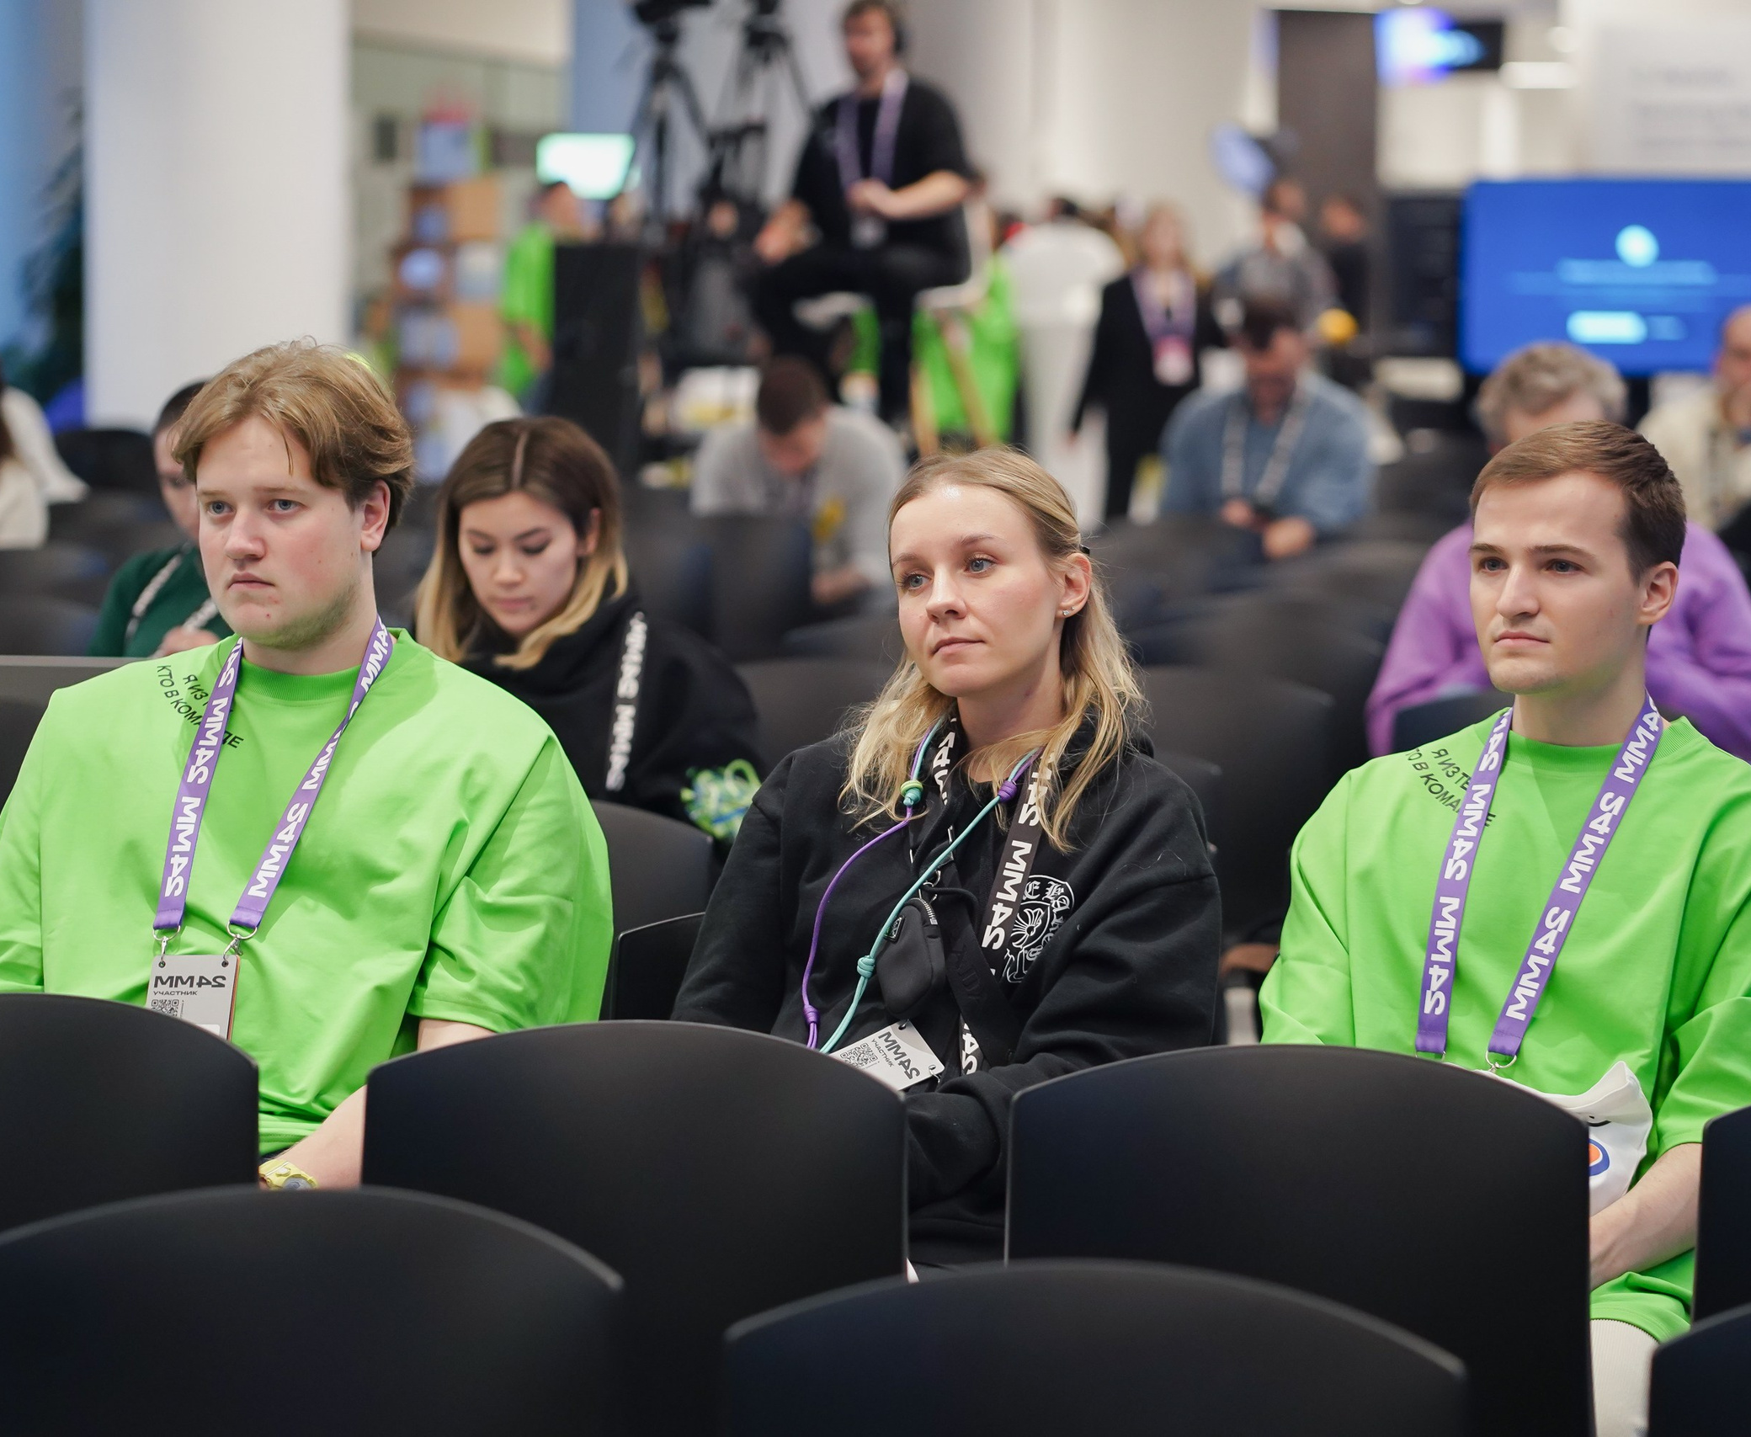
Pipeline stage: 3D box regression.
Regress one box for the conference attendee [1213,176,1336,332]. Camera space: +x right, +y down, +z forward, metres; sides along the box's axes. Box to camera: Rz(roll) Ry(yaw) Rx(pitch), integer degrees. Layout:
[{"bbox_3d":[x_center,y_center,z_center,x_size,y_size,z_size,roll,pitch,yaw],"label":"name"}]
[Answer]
[{"bbox_3d":[1.403,-1.071,17.776,0.480,1.720,0.380,-2,6,-20],"label":"conference attendee"}]

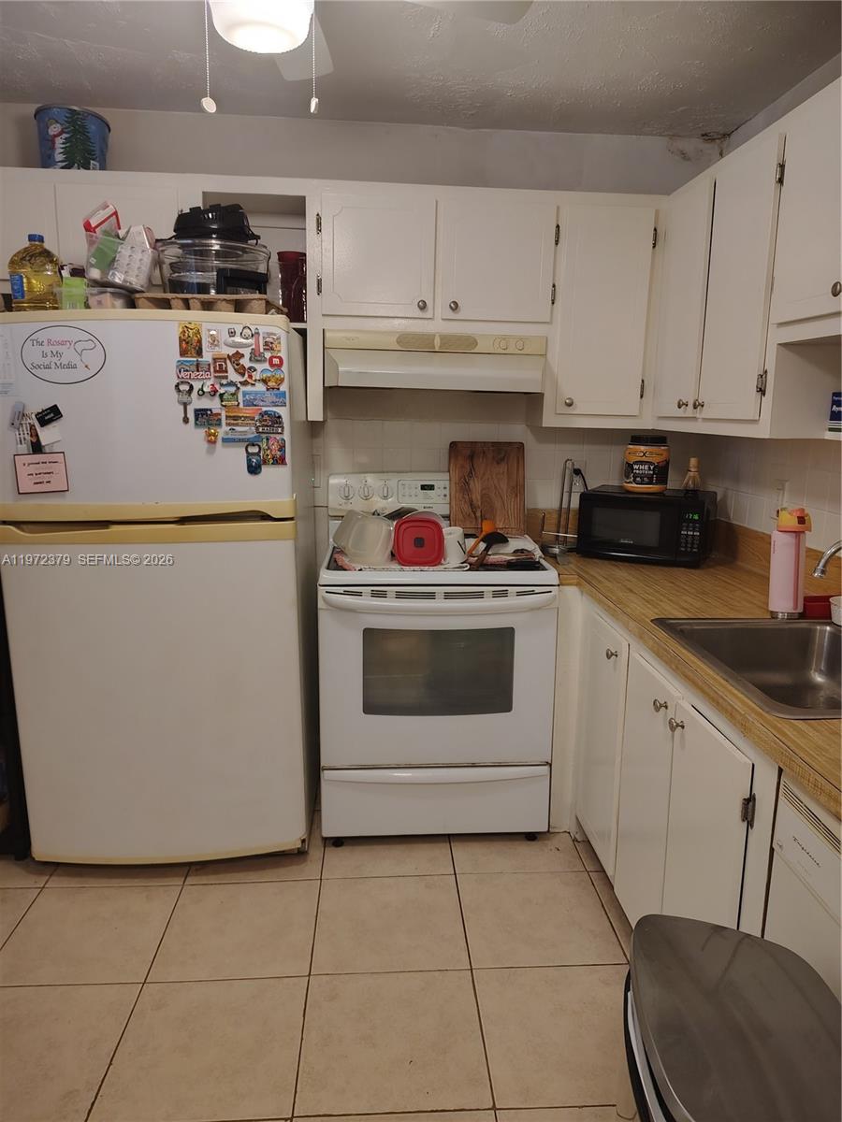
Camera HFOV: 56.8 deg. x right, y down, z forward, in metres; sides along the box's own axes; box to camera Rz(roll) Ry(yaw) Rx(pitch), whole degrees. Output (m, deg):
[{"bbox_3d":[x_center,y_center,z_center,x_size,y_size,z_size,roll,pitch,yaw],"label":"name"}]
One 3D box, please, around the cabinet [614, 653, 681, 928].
[{"bbox_3d":[0.860,0.645,2.079,0.548,0.745,0.335,0,11,-4],"label":"cabinet"}]

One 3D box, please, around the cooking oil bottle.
[{"bbox_3d":[-1.086,-0.803,2.205,0.122,0.238,0.130,-8,14,-39],"label":"cooking oil bottle"}]

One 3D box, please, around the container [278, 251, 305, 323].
[{"bbox_3d":[-0.443,-0.934,2.673,0.110,0.243,0.110,0,11,-4],"label":"container"}]

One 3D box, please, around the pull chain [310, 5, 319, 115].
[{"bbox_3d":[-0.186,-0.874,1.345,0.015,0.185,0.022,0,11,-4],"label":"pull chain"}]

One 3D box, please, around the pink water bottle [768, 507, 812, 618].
[{"bbox_3d":[0.964,0.008,2.043,0.083,0.278,0.086,-1,11,-10],"label":"pink water bottle"}]

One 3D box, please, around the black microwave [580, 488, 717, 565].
[{"bbox_3d":[0.875,-0.152,2.997,0.450,0.250,0.335,6,12,26],"label":"black microwave"}]

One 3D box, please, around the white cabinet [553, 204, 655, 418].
[{"bbox_3d":[0.609,-0.869,2.794,0.309,0.674,0.310,0,11,-5],"label":"white cabinet"}]

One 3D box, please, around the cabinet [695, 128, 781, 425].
[{"bbox_3d":[1.018,-0.729,2.119,0.335,0.690,0.375,0,11,-4],"label":"cabinet"}]

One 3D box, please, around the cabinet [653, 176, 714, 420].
[{"bbox_3d":[0.978,-0.799,2.467,0.310,0.674,0.340,0,11,-5],"label":"cabinet"}]

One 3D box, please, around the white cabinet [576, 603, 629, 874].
[{"bbox_3d":[0.830,0.562,2.470,0.548,0.755,0.415,0,11,-4],"label":"white cabinet"}]

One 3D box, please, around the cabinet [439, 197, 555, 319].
[{"bbox_3d":[0.236,-1.020,2.732,0.383,0.368,0.310,0,11,-5],"label":"cabinet"}]

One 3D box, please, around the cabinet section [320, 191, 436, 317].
[{"bbox_3d":[-0.149,-1.036,2.732,0.377,0.386,0.310,0,11,-4],"label":"cabinet section"}]

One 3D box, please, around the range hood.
[{"bbox_3d":[0.048,-0.693,2.721,0.757,0.192,0.475,0,11,-4],"label":"range hood"}]

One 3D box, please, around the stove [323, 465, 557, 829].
[{"bbox_3d":[0.036,0.315,2.796,0.756,1.200,0.700,0,11,-4],"label":"stove"}]

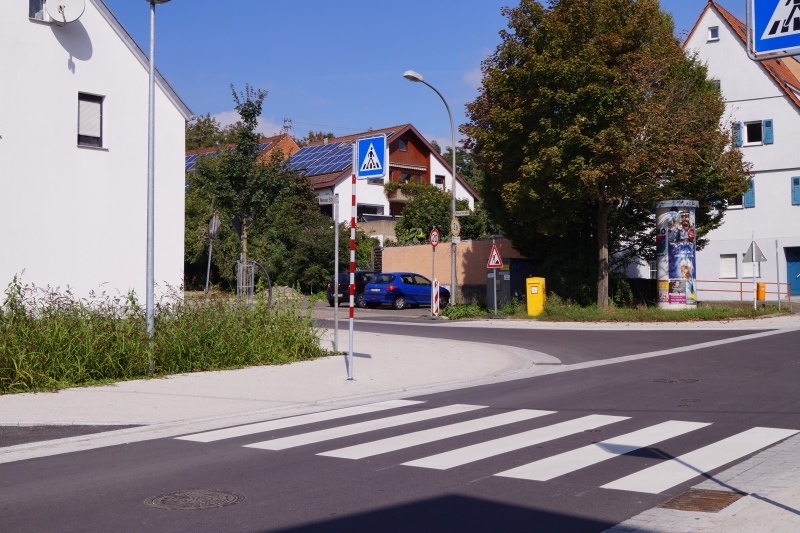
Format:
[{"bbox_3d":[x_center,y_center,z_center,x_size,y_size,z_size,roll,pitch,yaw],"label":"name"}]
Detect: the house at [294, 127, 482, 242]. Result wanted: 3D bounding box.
[{"bbox_3d":[-3.100,-5.450,81.900,11.600,7.900,13.500,0,0,-32],"label":"house"}]

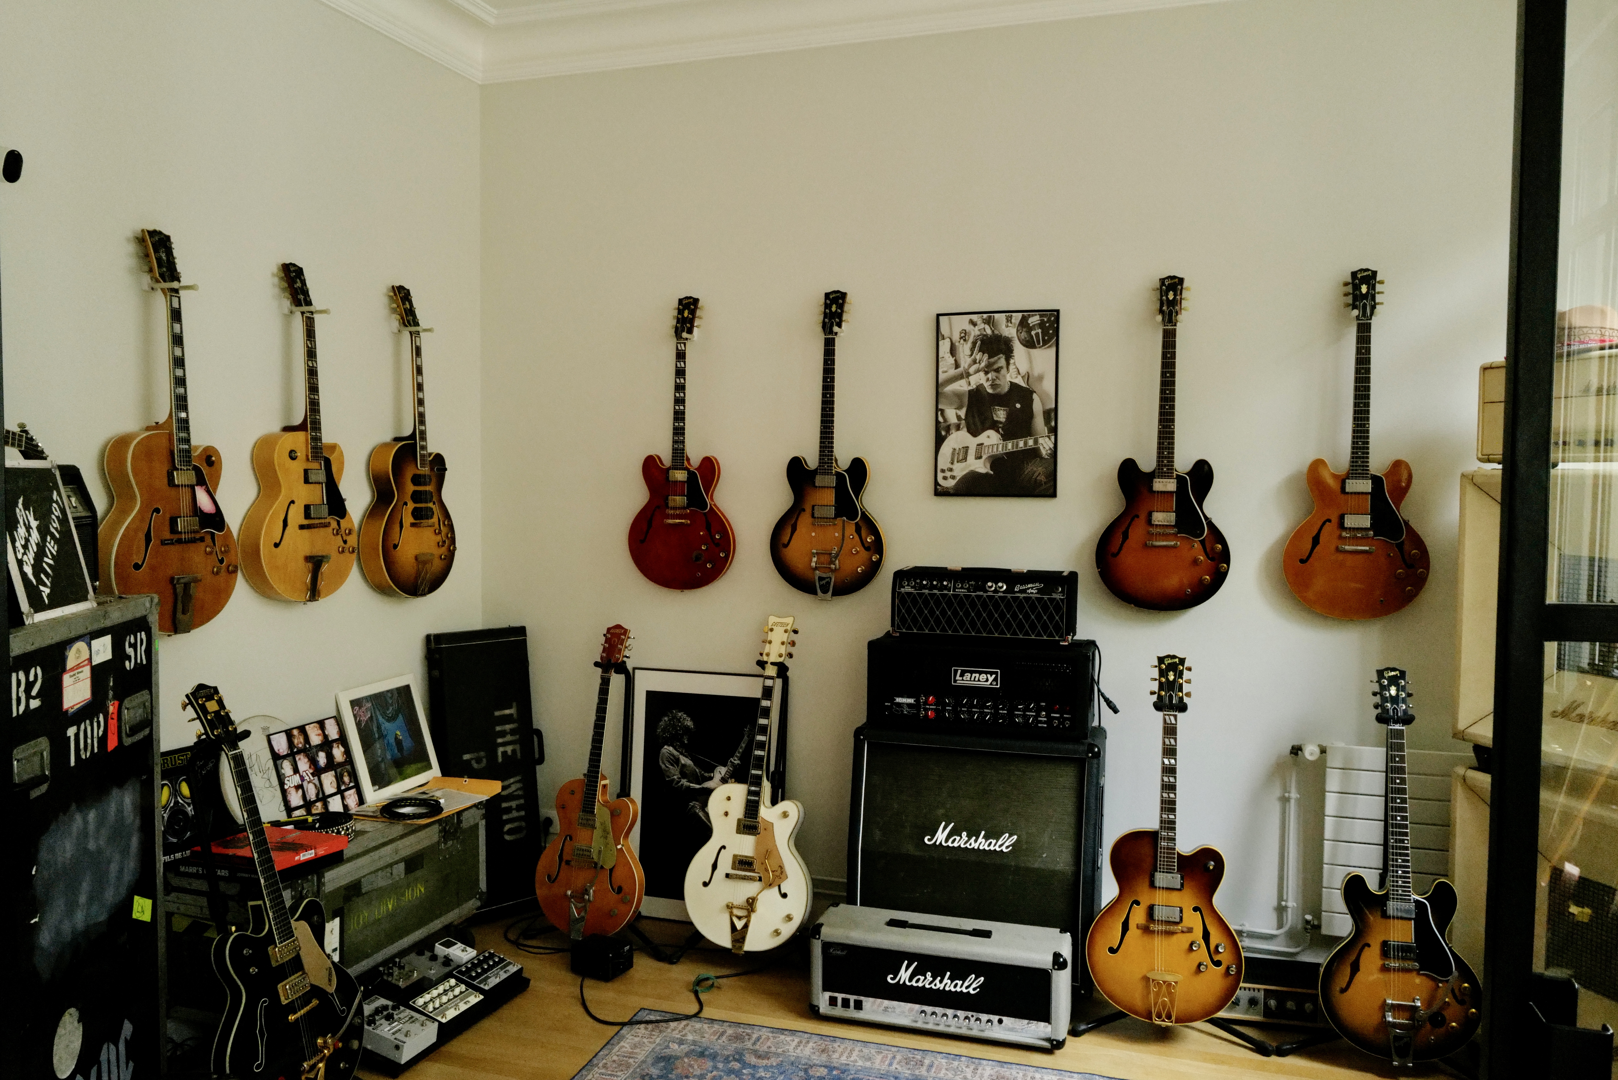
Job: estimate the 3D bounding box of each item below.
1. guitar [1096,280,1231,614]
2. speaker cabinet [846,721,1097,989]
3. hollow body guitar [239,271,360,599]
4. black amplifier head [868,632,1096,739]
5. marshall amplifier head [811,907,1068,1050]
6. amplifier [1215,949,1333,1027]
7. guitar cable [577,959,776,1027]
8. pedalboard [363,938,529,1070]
[{"bbox_3d":[1.121,-0.302,3.964,0.410,1.060,0.090,1,3,18],"label":"guitar"},{"bbox_3d":[0.540,0.996,4.045,0.770,0.775,0.360,1,3,17],"label":"speaker cabinet"},{"bbox_3d":[-1.526,-0.320,3.802,0.140,1.020,0.415,1,3,18],"label":"hollow body guitar"},{"bbox_3d":[0.558,0.461,4.049,0.690,0.284,0.265,1,3,17],"label":"black amplifier head"},{"bbox_3d":[0.397,1.298,3.780,0.750,0.297,0.215,1,3,17],"label":"marshall amplifier head"},{"bbox_3d":[1.301,1.311,3.758,0.500,0.210,0.220,1,3,18],"label":"amplifier"},{"bbox_3d":[-0.382,1.409,3.969,0.652,0.040,0.388,0,3,-14],"label":"guitar cable"},{"bbox_3d":[-1.127,1.338,3.640,0.340,0.130,0.620,1,3,18],"label":"pedalboard"}]

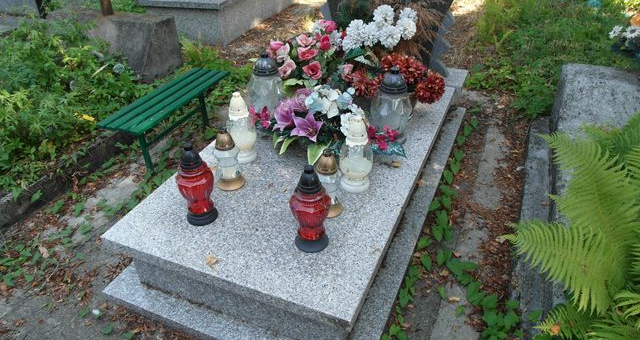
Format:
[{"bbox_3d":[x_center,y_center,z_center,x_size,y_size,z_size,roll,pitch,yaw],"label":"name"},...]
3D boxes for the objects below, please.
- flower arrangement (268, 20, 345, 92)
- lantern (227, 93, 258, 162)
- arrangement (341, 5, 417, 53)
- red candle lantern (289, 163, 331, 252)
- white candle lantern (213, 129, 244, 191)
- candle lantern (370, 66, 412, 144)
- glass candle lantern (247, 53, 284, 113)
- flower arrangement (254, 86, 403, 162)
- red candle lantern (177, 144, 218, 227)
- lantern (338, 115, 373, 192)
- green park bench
[{"bbox_3d":[-0.052,-0.503,2.212,0.338,0.400,0.306,12,37,21],"label":"flower arrangement"},{"bbox_3d":[-0.348,-0.189,1.958,0.117,0.323,0.117,-2,35,2],"label":"lantern"},{"bbox_3d":[0.291,-0.722,2.277,0.416,0.208,0.238,12,38,21],"label":"arrangement"},{"bbox_3d":[-0.033,0.119,1.412,0.136,0.316,0.136,-2,34,1],"label":"red candle lantern"},{"bbox_3d":[-0.376,-0.049,1.814,0.117,0.259,0.117,12,38,21],"label":"white candle lantern"},{"bbox_3d":[0.319,-0.300,1.981,0.188,0.336,0.188,12,37,21],"label":"candle lantern"},{"bbox_3d":[-0.278,-0.428,2.281,0.186,0.342,0.186,-2,35,2],"label":"glass candle lantern"},{"bbox_3d":[0.003,-0.236,2.045,0.693,0.267,0.366,12,38,21],"label":"flower arrangement"},{"bbox_3d":[-0.439,0.041,1.558,0.136,0.311,0.136,12,37,21],"label":"red candle lantern"},{"bbox_3d":[0.135,-0.066,1.668,0.129,0.319,0.129,-2,34,1],"label":"lantern"},{"bbox_3d":[-0.912,-0.343,2.803,0.280,0.269,0.895,12,37,21],"label":"green park bench"}]

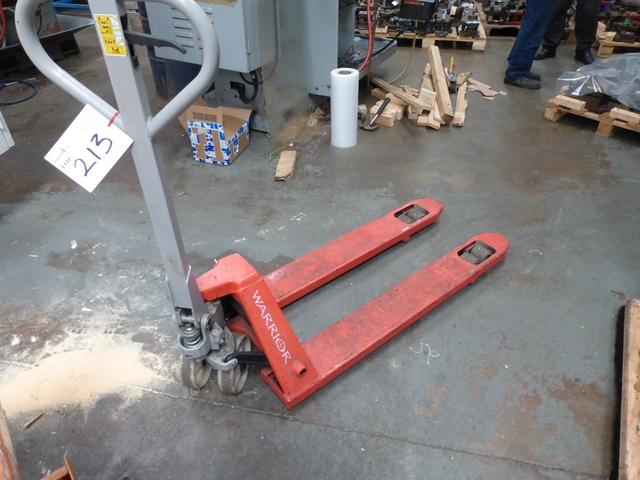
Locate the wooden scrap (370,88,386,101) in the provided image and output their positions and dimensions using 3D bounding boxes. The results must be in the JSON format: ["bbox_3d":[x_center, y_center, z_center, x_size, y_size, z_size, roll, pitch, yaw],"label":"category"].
[{"bbox_3d":[0.504,-1.218,3.699,0.075,0.046,0.160,-25,43,-26],"label":"wooden scrap"}]

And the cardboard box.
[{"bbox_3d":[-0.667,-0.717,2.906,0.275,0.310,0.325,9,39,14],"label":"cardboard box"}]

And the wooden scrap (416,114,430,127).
[{"bbox_3d":[0.765,-0.883,3.277,0.068,0.022,0.155,7,39,12],"label":"wooden scrap"}]

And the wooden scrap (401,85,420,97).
[{"bbox_3d":[0.764,-1.263,3.748,0.080,0.035,0.190,-27,44,-28],"label":"wooden scrap"}]

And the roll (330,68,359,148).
[{"bbox_3d":[0.164,-0.860,2.918,0.175,0.468,0.175,-1,38,1],"label":"roll"}]

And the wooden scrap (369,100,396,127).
[{"bbox_3d":[0.471,-0.921,3.305,0.190,0.066,0.150,21,44,27],"label":"wooden scrap"}]

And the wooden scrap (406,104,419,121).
[{"bbox_3d":[0.707,-0.962,3.353,0.070,0.056,0.130,5,39,9],"label":"wooden scrap"}]

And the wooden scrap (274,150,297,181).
[{"bbox_3d":[-0.207,-0.467,2.793,0.112,0.028,0.345,0,38,2],"label":"wooden scrap"}]

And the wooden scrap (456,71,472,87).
[{"bbox_3d":[1.251,-1.392,3.863,0.080,0.045,0.280,15,41,21],"label":"wooden scrap"}]

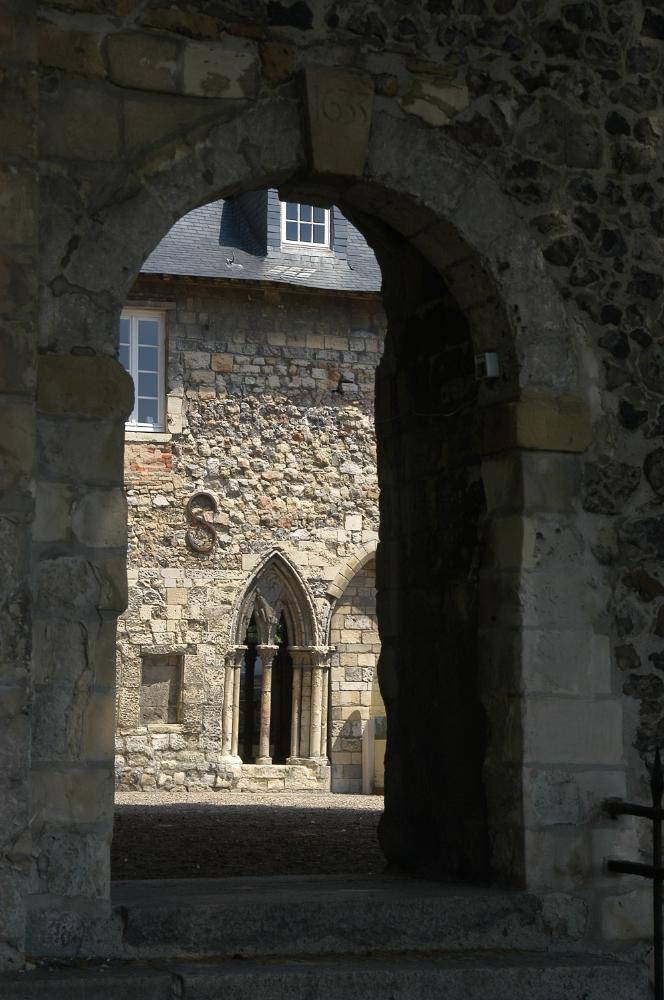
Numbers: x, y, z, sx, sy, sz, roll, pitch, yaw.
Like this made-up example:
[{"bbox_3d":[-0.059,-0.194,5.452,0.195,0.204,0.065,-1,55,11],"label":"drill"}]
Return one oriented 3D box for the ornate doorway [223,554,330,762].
[{"bbox_3d":[-0.845,2.489,32.500,1.583,3.313,0.500,3,-7,-20],"label":"ornate doorway"}]

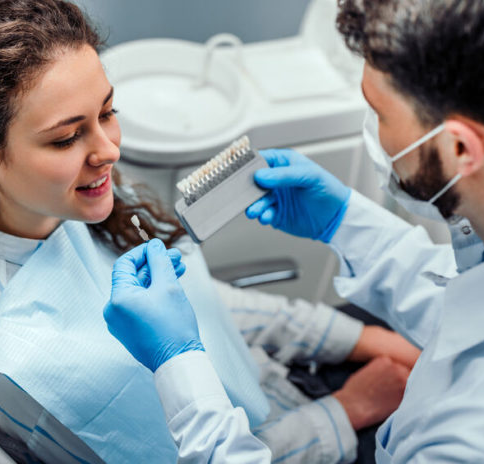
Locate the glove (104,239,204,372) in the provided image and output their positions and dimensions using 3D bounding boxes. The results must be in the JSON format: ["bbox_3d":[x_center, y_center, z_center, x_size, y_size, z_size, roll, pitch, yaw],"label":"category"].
[{"bbox_3d":[-0.095,0.080,1.780,0.090,0.140,0.090,-10,-5,-21],"label":"glove"}]

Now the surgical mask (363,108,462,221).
[{"bbox_3d":[0.193,-0.080,1.749,0.110,0.130,0.145,-33,20,24],"label":"surgical mask"}]

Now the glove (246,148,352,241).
[{"bbox_3d":[0.060,-0.041,1.850,0.130,0.085,0.085,21,25,-3],"label":"glove"}]

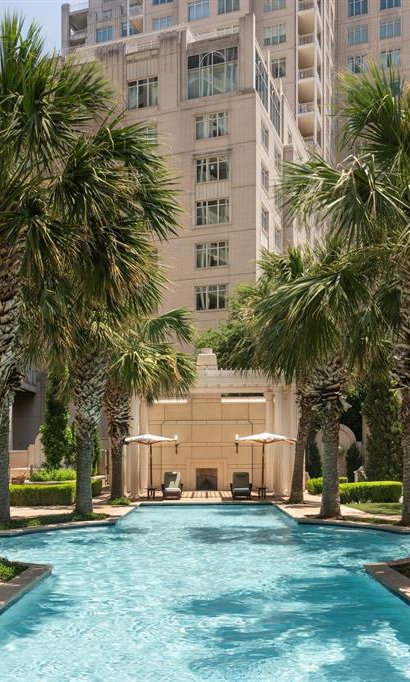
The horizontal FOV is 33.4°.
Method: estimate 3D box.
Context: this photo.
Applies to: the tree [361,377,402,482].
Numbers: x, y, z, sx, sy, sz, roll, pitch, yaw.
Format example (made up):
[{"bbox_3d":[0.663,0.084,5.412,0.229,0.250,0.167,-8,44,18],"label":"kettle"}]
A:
[{"bbox_3d":[6.760,3.484,25.700,1.650,4.600,1.600,0,-7,0],"label":"tree"}]

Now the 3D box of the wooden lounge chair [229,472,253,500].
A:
[{"bbox_3d":[1.364,5.437,25.500,0.800,1.020,1.450,0,-6,0],"label":"wooden lounge chair"}]

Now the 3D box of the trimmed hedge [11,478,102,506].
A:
[{"bbox_3d":[-5.404,5.532,25.000,2.600,0.720,4.200,0,-6,0],"label":"trimmed hedge"}]

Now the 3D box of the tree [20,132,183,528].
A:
[{"bbox_3d":[-2.936,-0.577,18.300,4.400,10.400,4.300,0,-5,0],"label":"tree"}]

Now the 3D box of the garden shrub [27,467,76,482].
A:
[{"bbox_3d":[-5.690,5.047,25.800,2.000,0.650,1.300,0,-6,0],"label":"garden shrub"}]

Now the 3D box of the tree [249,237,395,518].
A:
[{"bbox_3d":[3.160,1.053,18.200,4.000,7.300,4.000,0,-5,0],"label":"tree"}]

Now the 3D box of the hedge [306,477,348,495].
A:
[{"bbox_3d":[4.916,5.843,27.500,1.650,0.620,1.200,0,-7,0],"label":"hedge"}]

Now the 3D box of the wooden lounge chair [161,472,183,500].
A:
[{"bbox_3d":[-1.195,5.352,25.100,0.760,0.970,1.400,0,-5,-3],"label":"wooden lounge chair"}]

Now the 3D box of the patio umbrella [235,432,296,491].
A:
[{"bbox_3d":[2.287,4.688,25.800,2.250,2.480,2.250,0,-6,0],"label":"patio umbrella"}]

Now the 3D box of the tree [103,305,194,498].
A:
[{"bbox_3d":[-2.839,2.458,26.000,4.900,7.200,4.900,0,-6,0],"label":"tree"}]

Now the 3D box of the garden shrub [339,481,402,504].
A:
[{"bbox_3d":[5.439,5.056,22.700,2.250,0.600,1.200,0,-7,0],"label":"garden shrub"}]

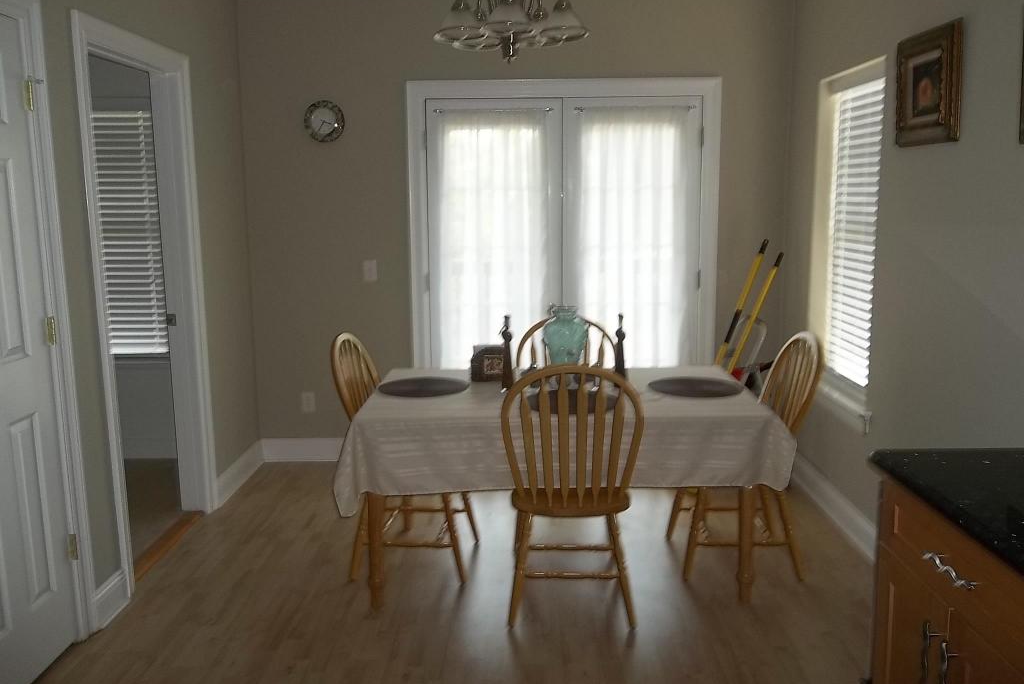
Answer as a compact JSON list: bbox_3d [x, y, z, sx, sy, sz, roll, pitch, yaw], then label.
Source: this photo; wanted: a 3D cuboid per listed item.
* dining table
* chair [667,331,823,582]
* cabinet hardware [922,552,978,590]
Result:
[{"bbox_3d":[0.188,0.568,3.245,1.530,0.760,0.910,0,10,0],"label":"dining table"},{"bbox_3d":[0.943,0.441,3.330,0.540,0.970,0.475,-1,10,-2],"label":"chair"},{"bbox_3d":[0.820,0.424,1.491,0.040,0.035,0.165,0,10,1],"label":"cabinet hardware"}]

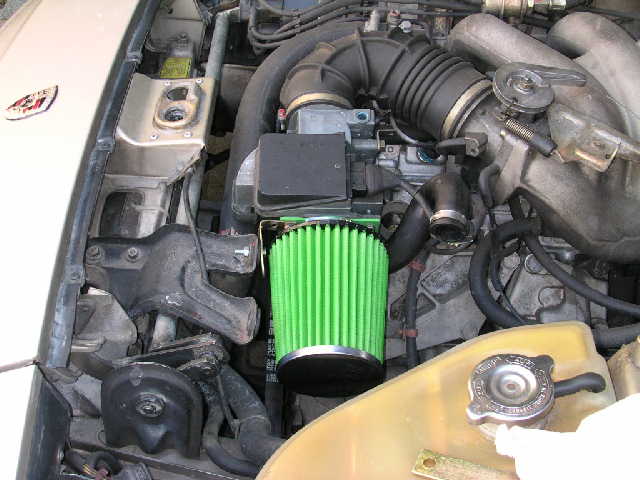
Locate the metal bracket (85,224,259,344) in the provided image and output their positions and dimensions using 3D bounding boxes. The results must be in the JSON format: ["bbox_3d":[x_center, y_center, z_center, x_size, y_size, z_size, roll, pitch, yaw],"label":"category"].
[{"bbox_3d":[-0.156,0.049,0.950,0.168,0.065,0.105,0,46,0],"label":"metal bracket"}]

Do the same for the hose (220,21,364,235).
[{"bbox_3d":[-0.031,-0.144,1.150,0.170,0.085,0.300,0,46,0],"label":"hose"}]

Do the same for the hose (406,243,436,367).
[{"bbox_3d":[0.118,0.078,1.060,0.027,0.145,0.018,12,7,0],"label":"hose"}]

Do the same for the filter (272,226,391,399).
[{"bbox_3d":[0.011,0.073,0.943,0.130,0.130,0.145,0,58,0],"label":"filter"}]

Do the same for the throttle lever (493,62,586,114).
[{"bbox_3d":[0.250,-0.172,1.030,0.104,0.020,0.060,-1,52,1],"label":"throttle lever"}]

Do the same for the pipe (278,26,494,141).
[{"bbox_3d":[0.077,-0.185,1.080,0.235,0.085,0.095,0,46,0],"label":"pipe"}]

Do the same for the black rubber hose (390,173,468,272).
[{"bbox_3d":[0.123,-0.022,1.040,0.095,0.085,0.075,0,46,0],"label":"black rubber hose"}]

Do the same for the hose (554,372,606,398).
[{"bbox_3d":[0.210,0.117,0.730,0.041,0.017,0.014,0,46,0],"label":"hose"}]

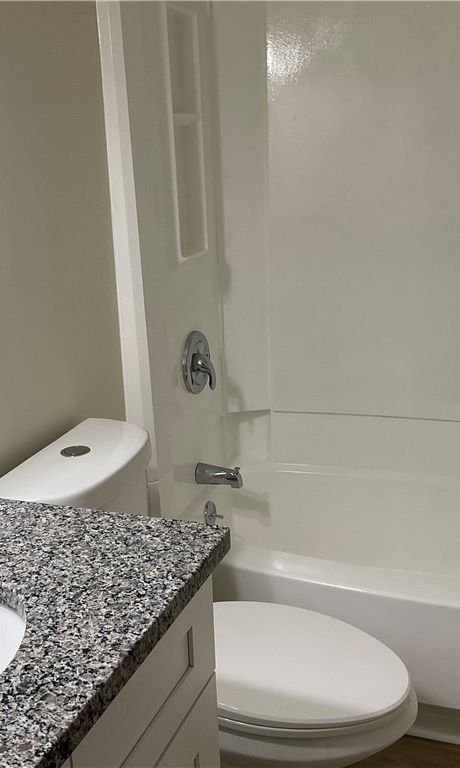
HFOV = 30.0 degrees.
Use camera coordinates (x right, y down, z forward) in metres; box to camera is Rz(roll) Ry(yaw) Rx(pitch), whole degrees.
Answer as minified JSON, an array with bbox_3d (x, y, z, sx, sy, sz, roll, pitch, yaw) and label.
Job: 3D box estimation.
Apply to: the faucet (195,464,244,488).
[{"bbox_3d":[-0.028,0.277,2.563,0.140,0.063,0.058,4,17,19],"label":"faucet"}]

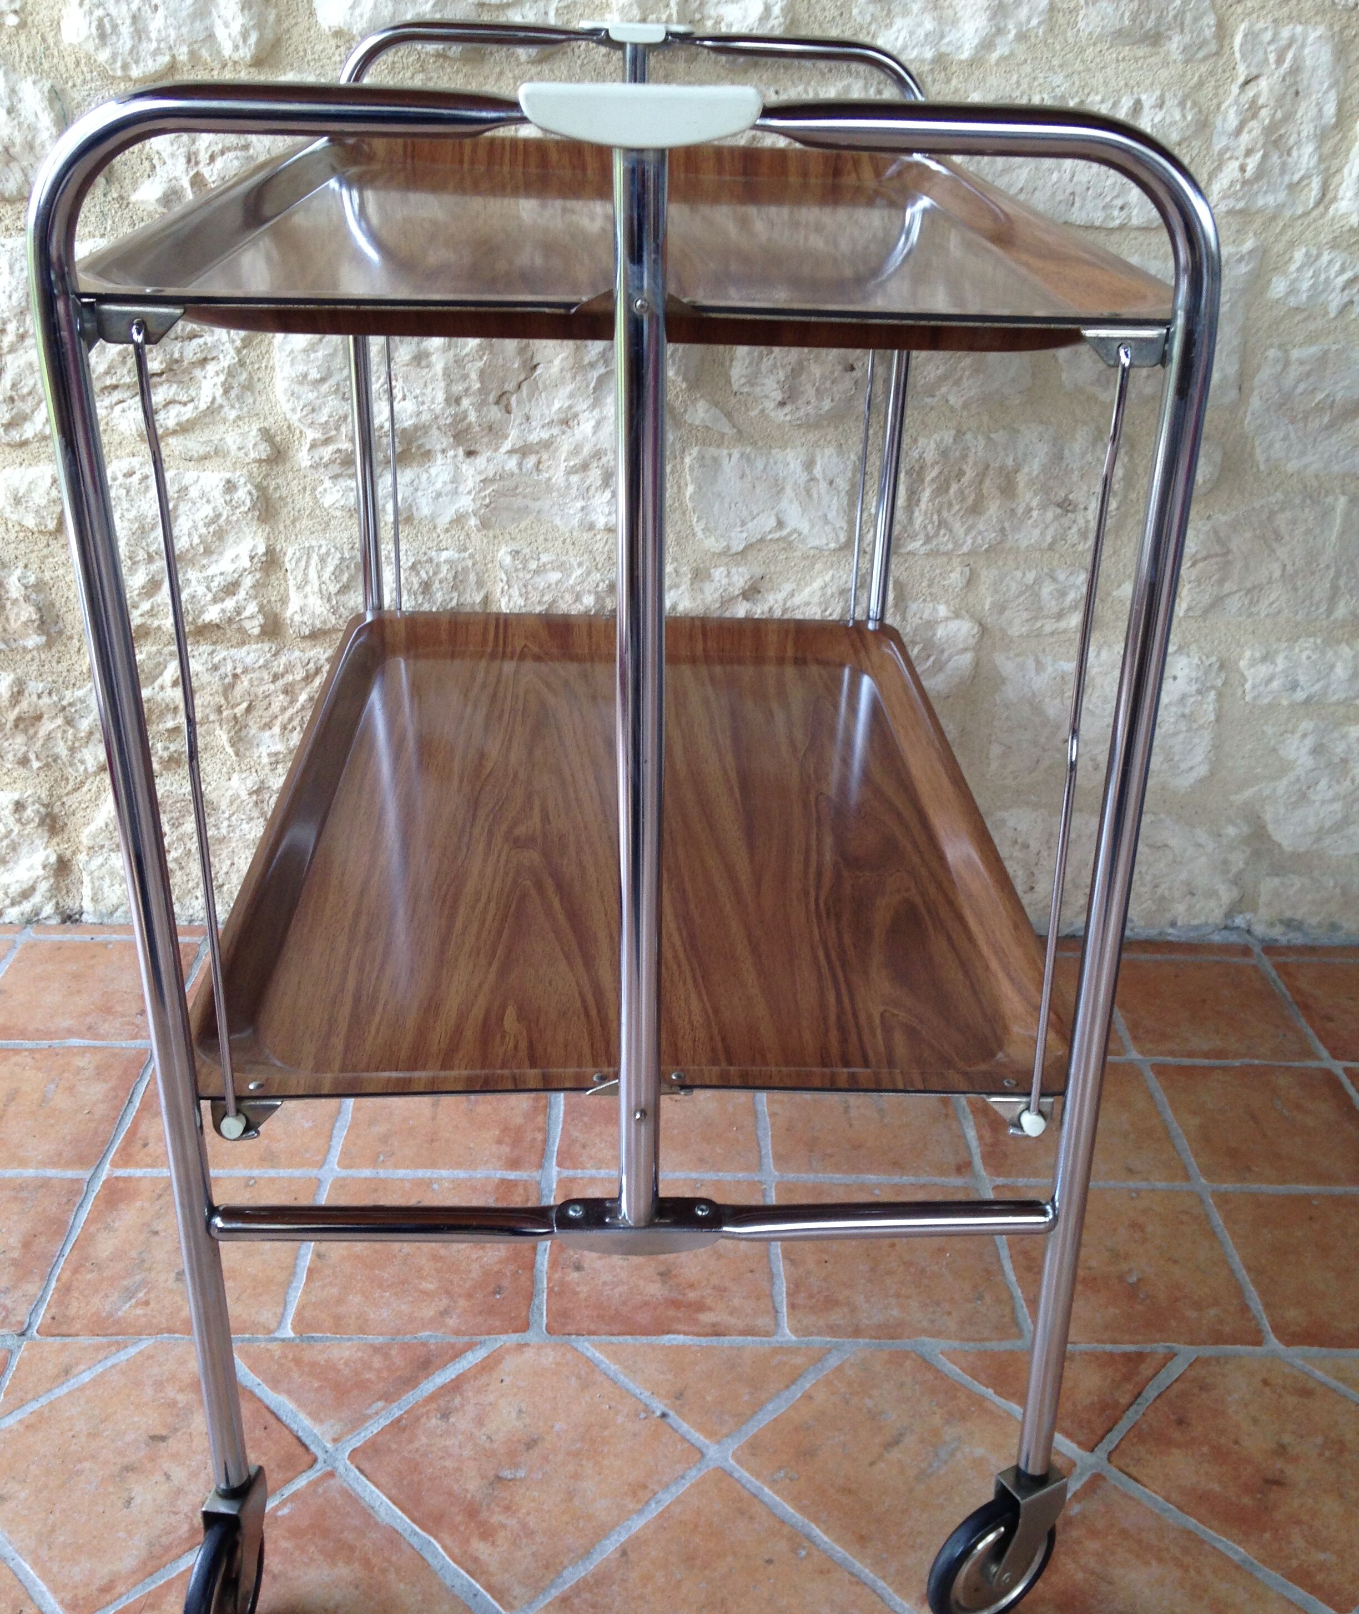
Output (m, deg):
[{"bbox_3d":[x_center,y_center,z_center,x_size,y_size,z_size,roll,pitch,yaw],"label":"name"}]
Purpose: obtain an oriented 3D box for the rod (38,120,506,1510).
[{"bbox_3d":[-0.142,0.052,0.726,0.171,0.660,0.020,0,27,-2],"label":"rod"}]

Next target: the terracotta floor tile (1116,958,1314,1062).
[{"bbox_3d":[0.450,0.175,1.485,0.150,0.010,0.154,0,26,-2],"label":"terracotta floor tile"}]

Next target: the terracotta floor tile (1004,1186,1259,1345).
[{"bbox_3d":[0.302,0.315,1.188,0.150,0.010,0.154,0,26,-2],"label":"terracotta floor tile"}]

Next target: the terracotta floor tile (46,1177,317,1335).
[{"bbox_3d":[-0.329,0.301,1.158,0.150,0.010,0.150,1,27,-2],"label":"terracotta floor tile"}]

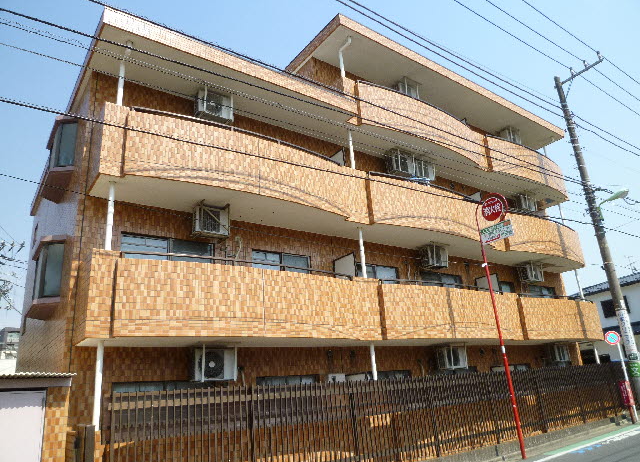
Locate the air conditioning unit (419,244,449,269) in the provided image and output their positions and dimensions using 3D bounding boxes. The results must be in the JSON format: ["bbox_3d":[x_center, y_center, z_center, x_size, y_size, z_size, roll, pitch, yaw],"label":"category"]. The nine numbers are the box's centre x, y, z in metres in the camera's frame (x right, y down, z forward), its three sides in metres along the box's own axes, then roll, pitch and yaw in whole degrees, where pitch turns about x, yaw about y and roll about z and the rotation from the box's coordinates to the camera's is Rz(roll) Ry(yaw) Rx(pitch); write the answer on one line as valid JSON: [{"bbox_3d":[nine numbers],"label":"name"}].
[{"bbox_3d":[3.137,0.755,12.745,0.750,0.540,0.290,9,-23,-35],"label":"air conditioning unit"}]

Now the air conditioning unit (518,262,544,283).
[{"bbox_3d":[7.079,1.450,15.514,0.800,0.530,0.290,9,-23,-35],"label":"air conditioning unit"}]

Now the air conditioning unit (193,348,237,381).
[{"bbox_3d":[-1.903,2.384,8.222,0.765,0.530,0.280,9,-23,-35],"label":"air conditioning unit"}]

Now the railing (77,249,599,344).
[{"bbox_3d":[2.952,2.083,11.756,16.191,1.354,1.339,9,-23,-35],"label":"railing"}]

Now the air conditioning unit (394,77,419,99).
[{"bbox_3d":[2.648,-4.151,14.268,0.770,0.530,0.280,9,-23,-35],"label":"air conditioning unit"}]

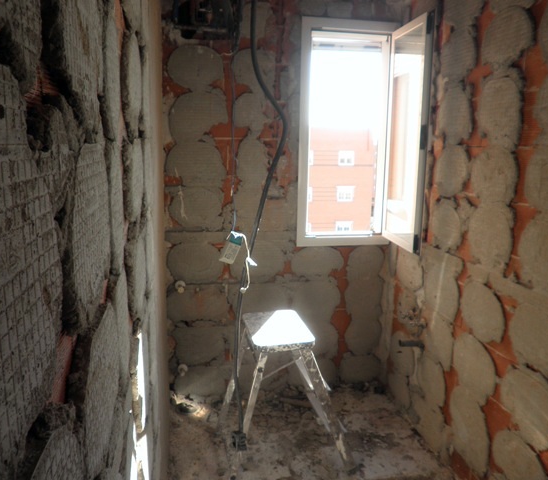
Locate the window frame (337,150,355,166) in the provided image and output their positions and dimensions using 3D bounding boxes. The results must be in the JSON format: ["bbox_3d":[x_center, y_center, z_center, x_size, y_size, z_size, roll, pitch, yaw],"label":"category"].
[{"bbox_3d":[5.565,-6.291,37.105,1.360,1.200,0.150,-2,11,-10],"label":"window frame"}]

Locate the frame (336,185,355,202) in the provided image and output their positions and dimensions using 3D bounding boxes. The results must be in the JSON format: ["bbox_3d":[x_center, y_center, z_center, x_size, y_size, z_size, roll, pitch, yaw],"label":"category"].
[{"bbox_3d":[5.615,-3.610,37.644,1.400,1.250,0.150,-2,11,-10],"label":"frame"}]

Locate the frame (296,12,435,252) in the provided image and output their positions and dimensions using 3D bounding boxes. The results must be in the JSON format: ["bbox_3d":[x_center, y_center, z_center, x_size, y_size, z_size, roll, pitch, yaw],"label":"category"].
[{"bbox_3d":[0.459,-0.539,2.516,0.566,1.245,0.490,-2,11,-10],"label":"frame"}]

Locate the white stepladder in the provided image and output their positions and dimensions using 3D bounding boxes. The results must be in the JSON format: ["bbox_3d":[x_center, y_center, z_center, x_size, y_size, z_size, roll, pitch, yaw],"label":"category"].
[{"bbox_3d":[0.041,0.714,2.368,0.565,0.625,0.465,-2,11,-11],"label":"white stepladder"}]

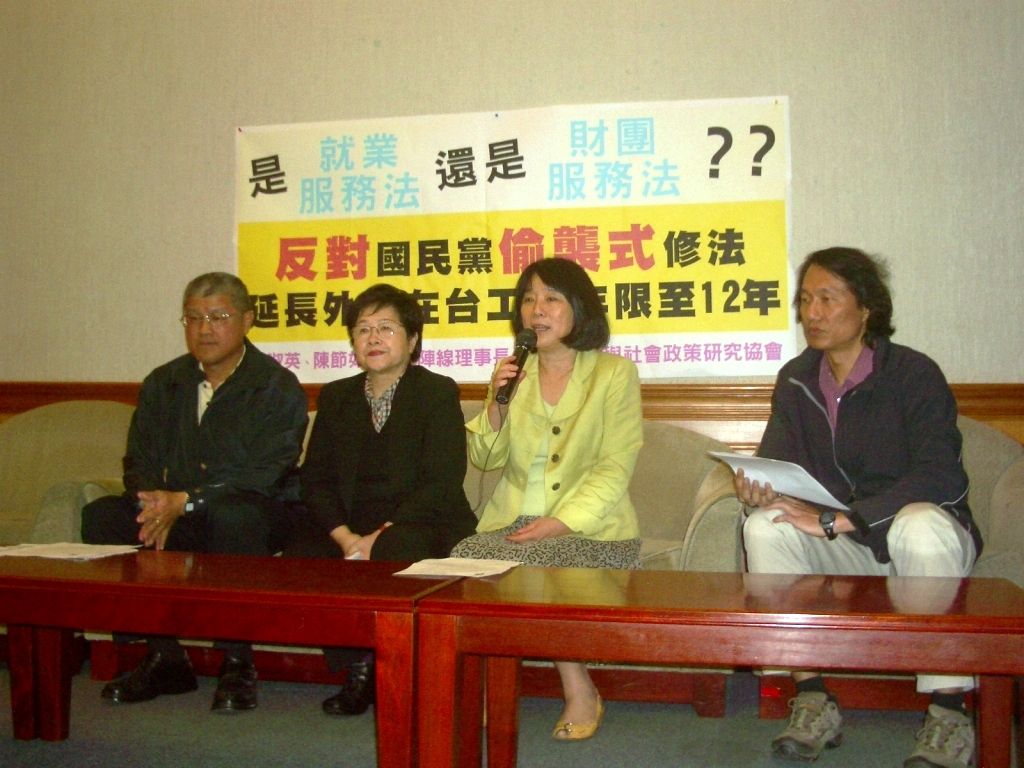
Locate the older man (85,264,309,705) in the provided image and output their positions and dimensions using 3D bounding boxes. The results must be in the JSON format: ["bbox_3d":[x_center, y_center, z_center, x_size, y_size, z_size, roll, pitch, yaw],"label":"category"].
[{"bbox_3d":[-0.883,0.275,3.460,0.580,1.220,0.740,0,-2,14],"label":"older man"}]

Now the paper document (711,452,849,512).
[{"bbox_3d":[0.622,0.226,2.820,0.290,0.050,0.210,8,-25,44],"label":"paper document"}]

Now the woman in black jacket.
[{"bbox_3d":[-0.355,0.293,3.400,0.500,1.190,0.720,0,-2,14],"label":"woman in black jacket"}]

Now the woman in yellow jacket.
[{"bbox_3d":[0.101,0.273,3.270,0.500,1.230,0.700,0,-2,23],"label":"woman in yellow jacket"}]

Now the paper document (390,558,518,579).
[{"bbox_3d":[-0.120,0.395,2.622,0.215,0.015,0.295,0,-2,12],"label":"paper document"}]

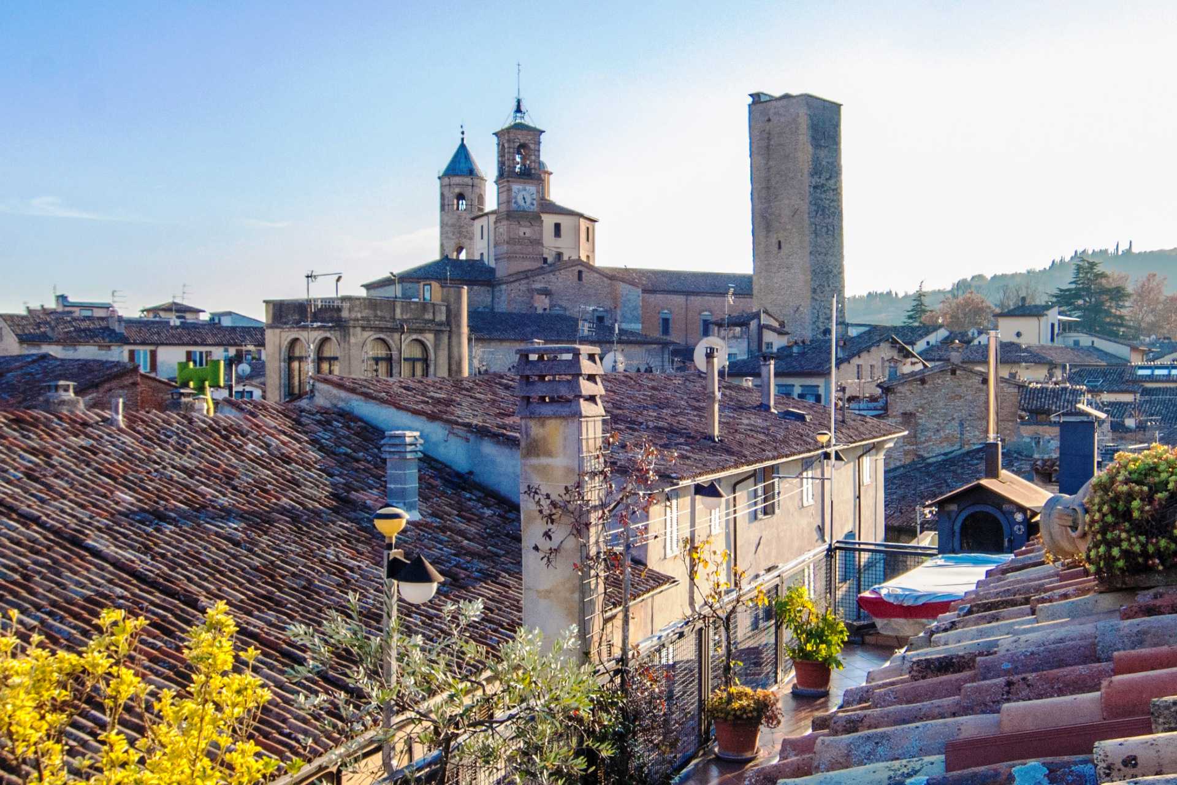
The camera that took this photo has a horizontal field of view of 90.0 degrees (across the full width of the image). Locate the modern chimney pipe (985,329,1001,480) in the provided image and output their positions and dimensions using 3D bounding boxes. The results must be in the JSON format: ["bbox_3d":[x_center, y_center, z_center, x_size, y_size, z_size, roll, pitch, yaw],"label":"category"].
[{"bbox_3d":[5.054,0.149,7.350,0.200,1.880,0.200,0,1,0],"label":"modern chimney pipe"}]

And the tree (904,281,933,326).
[{"bbox_3d":[50.422,-5.346,90.000,6.000,22.000,6.000,0,1,0],"label":"tree"}]

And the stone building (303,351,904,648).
[{"bbox_3d":[1.800,4.500,20.400,11.500,10.000,18.500,1,1,43],"label":"stone building"}]

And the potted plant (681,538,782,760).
[{"bbox_3d":[1.186,2.113,4.880,0.820,1.800,0.750,0,1,0],"label":"potted plant"}]

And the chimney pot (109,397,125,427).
[{"bbox_3d":[-8.578,0.368,10.700,0.240,0.550,0.240,0,1,0],"label":"chimney pot"}]

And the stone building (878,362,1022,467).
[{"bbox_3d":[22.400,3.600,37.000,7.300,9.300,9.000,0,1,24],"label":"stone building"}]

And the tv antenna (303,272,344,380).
[{"bbox_3d":[-7.169,-1.852,15.900,1.000,2.900,0.500,0,1,17],"label":"tv antenna"}]

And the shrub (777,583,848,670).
[{"bbox_3d":[2.203,2.312,5.800,0.700,0.820,0.680,0,1,0],"label":"shrub"}]

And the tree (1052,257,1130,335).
[{"bbox_3d":[72.726,-5.315,85.000,12.500,24.000,12.500,0,1,0],"label":"tree"}]

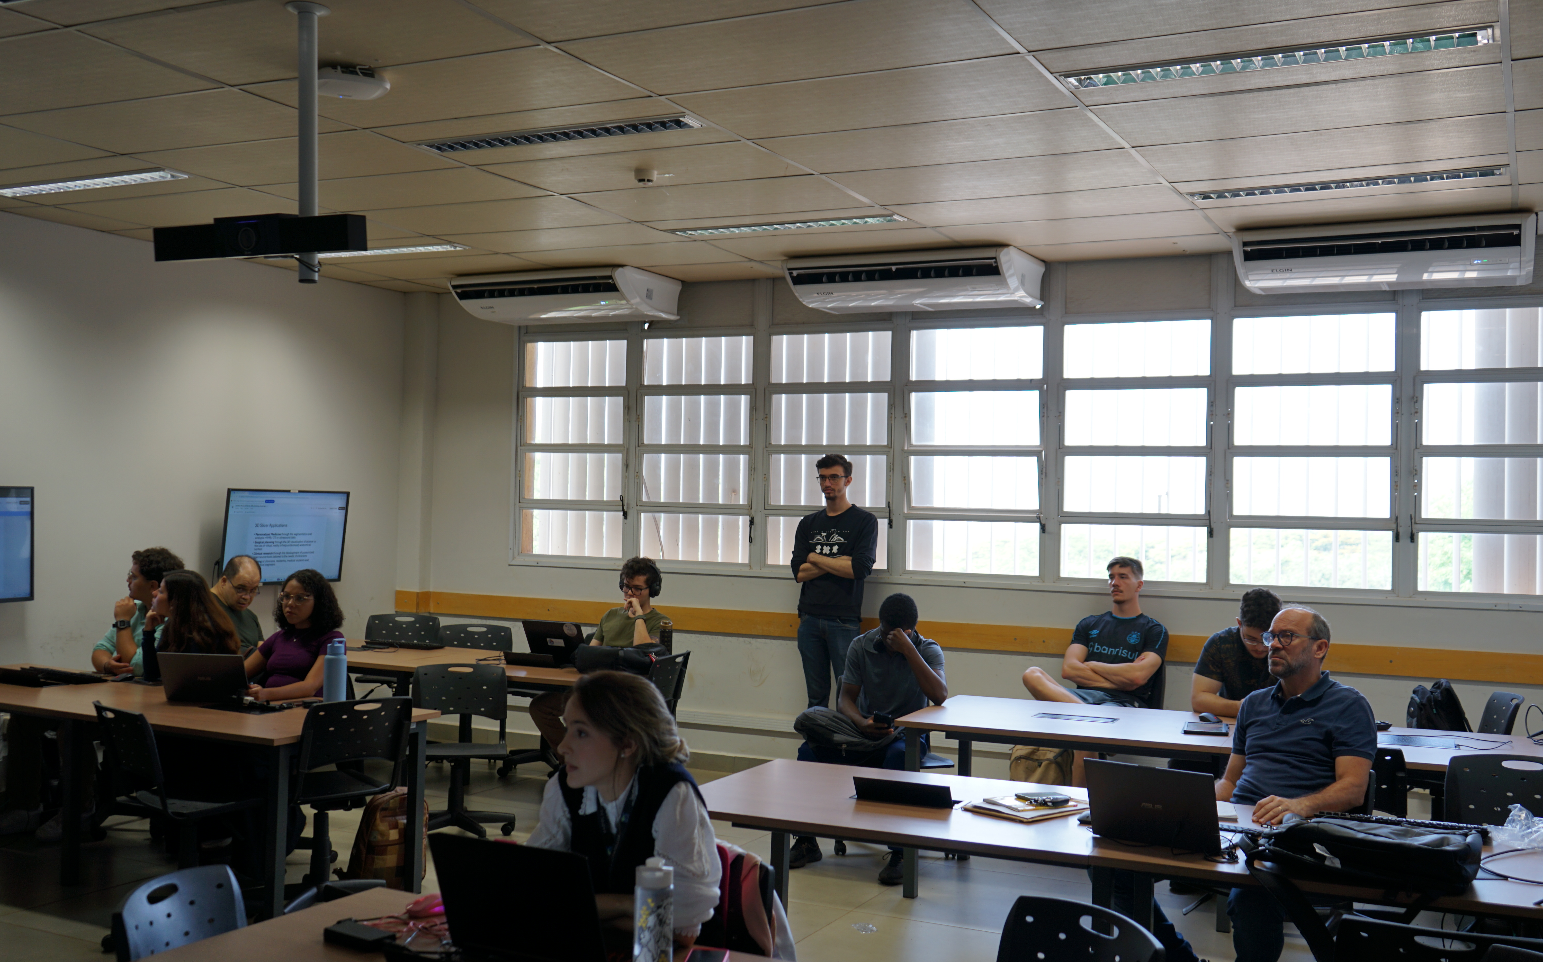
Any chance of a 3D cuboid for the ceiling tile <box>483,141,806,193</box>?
[{"bbox_3d":[-0.510,-1.280,5.913,1.240,0.030,0.603,1,-1,26],"label":"ceiling tile"}]

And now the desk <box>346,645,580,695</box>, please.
[{"bbox_3d":[-1.805,1.328,7.900,2.550,0.740,0.960,1,-1,26],"label":"desk"}]

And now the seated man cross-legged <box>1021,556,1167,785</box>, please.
[{"bbox_3d":[1.537,1.054,6.934,0.617,1.391,0.749,1,-1,29],"label":"seated man cross-legged"}]

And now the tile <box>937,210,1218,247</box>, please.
[{"bbox_3d":[1.444,-1.213,7.000,1.250,0.020,0.620,1,0,26],"label":"tile"}]

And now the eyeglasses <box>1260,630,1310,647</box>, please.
[{"bbox_3d":[1.648,0.495,4.603,0.145,0.046,0.142,1,-1,-28],"label":"eyeglasses"}]

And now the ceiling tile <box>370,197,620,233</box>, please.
[{"bbox_3d":[-1.350,-1.270,6.997,1.240,0.020,0.620,1,-1,27],"label":"ceiling tile"}]

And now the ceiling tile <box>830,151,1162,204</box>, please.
[{"bbox_3d":[0.891,-1.232,5.878,1.250,0.020,0.620,1,0,26],"label":"ceiling tile"}]

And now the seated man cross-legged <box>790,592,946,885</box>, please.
[{"bbox_3d":[0.462,1.123,6.700,0.580,1.210,0.820,1,-1,19],"label":"seated man cross-legged"}]

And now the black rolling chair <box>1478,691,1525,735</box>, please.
[{"bbox_3d":[3.052,1.377,6.539,0.600,0.860,0.580,1,0,3],"label":"black rolling chair"}]

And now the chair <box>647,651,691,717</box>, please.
[{"bbox_3d":[-0.759,1.306,7.537,0.600,0.860,0.580,1,0,26],"label":"chair"}]

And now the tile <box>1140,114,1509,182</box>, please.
[{"bbox_3d":[2.000,-1.217,5.324,1.240,0.020,0.620,1,-1,27],"label":"tile"}]

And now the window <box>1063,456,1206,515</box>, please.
[{"bbox_3d":[1.888,0.024,7.592,0.738,0.295,0.030,1,-1,27],"label":"window"}]

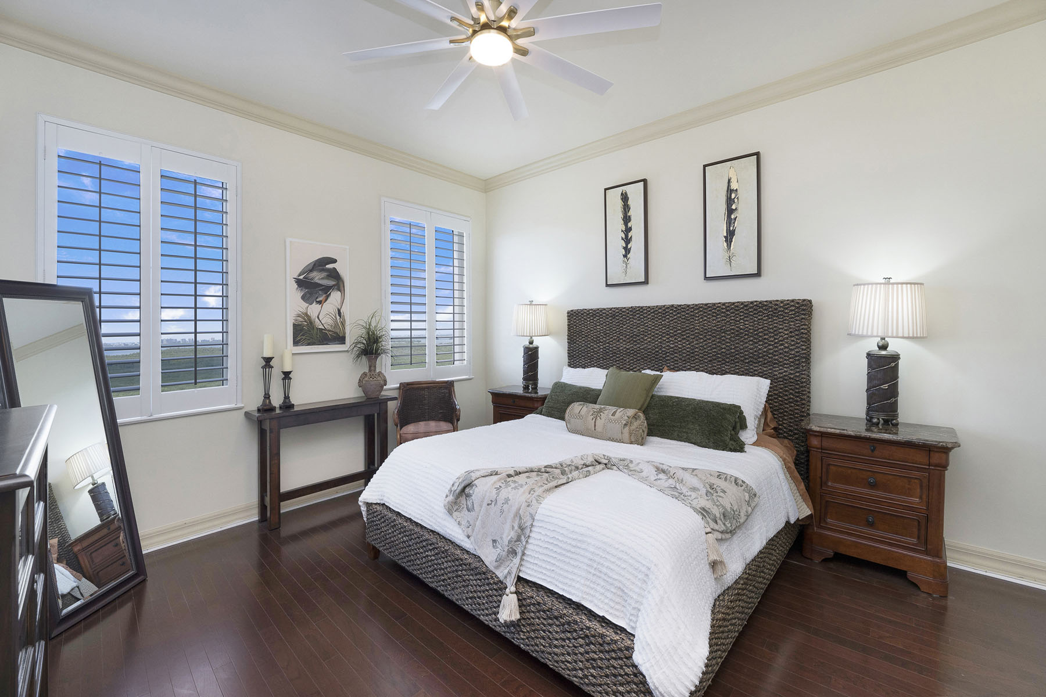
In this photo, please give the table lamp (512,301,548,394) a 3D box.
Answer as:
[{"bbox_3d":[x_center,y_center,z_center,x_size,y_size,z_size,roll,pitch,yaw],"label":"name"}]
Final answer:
[{"bbox_3d":[0.081,-0.022,4.053,0.360,0.890,0.360,-1,2,0],"label":"table lamp"}]

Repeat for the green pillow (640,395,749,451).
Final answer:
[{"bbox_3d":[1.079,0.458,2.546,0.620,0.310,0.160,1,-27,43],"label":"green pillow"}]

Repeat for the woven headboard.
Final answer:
[{"bbox_3d":[1.251,0.454,3.546,2.017,1.628,0.098,2,4,41],"label":"woven headboard"}]

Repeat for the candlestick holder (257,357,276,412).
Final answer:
[{"bbox_3d":[-1.942,0.269,3.074,0.095,0.403,0.095,2,4,41],"label":"candlestick holder"}]

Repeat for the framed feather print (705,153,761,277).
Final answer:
[{"bbox_3d":[1.643,-1.016,3.199,0.403,0.924,0.040,2,4,41],"label":"framed feather print"}]

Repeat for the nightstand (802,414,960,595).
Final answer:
[{"bbox_3d":[2.089,0.868,2.423,0.650,0.790,0.470,1,3,40],"label":"nightstand"}]

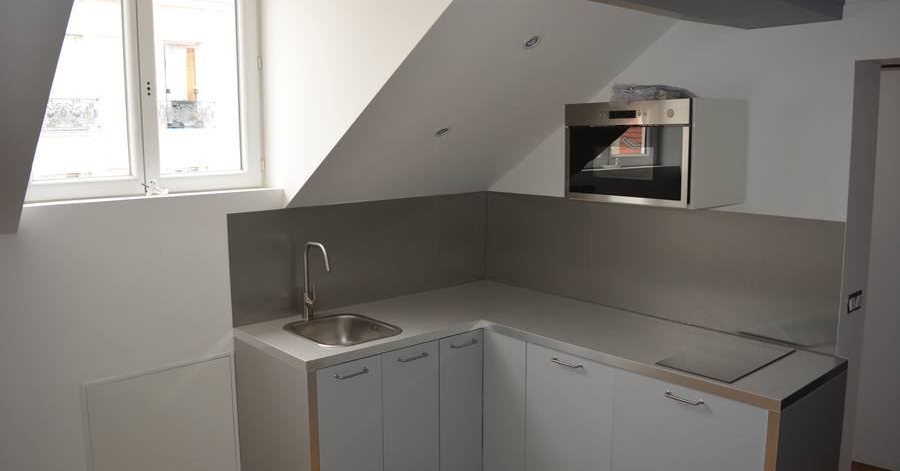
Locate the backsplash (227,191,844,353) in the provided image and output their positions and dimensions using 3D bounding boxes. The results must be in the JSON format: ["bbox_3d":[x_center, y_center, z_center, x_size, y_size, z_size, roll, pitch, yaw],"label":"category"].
[{"bbox_3d":[0.259,0.180,2.723,1.533,0.506,1.894,-7,10,-41],"label":"backsplash"}]

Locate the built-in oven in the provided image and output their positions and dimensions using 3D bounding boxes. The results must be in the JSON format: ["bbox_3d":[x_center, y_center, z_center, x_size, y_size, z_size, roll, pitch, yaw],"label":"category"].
[{"bbox_3d":[0.827,-0.345,2.810,0.380,0.395,0.574,-7,10,-41],"label":"built-in oven"}]

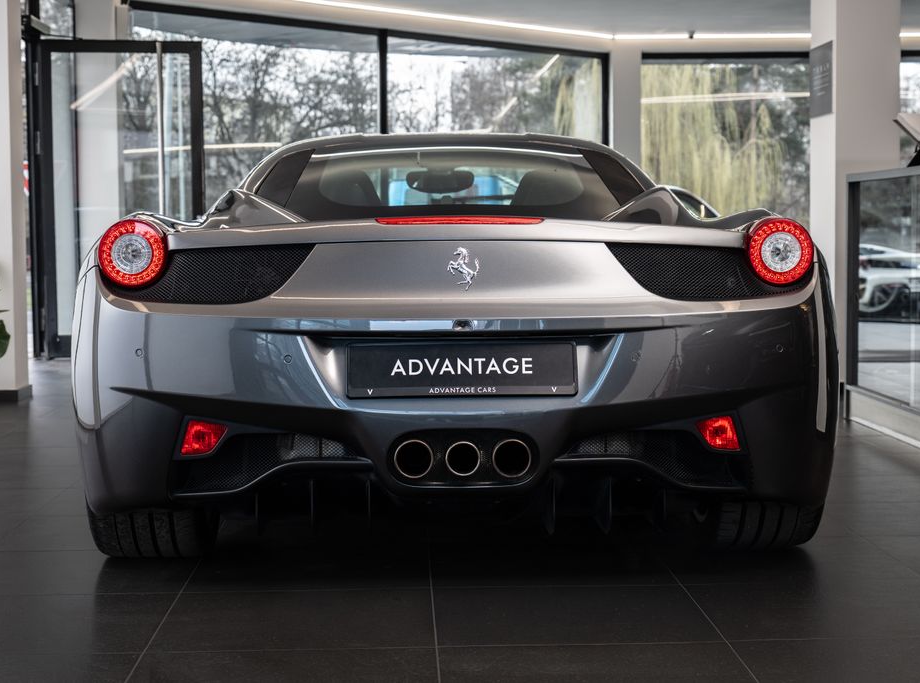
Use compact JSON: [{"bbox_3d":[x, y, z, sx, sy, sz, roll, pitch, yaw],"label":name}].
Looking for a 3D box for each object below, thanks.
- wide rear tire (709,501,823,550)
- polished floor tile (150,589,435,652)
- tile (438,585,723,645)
[{"bbox_3d":[0.789,0.200,4.585,0.297,0.705,0.710,-1,4,-2],"label":"wide rear tire"},{"bbox_3d":[-0.358,0.620,3.798,0.600,0.010,0.595,-1,4,-2],"label":"polished floor tile"},{"bbox_3d":[0.242,0.612,3.818,0.600,0.010,0.595,-1,4,-2],"label":"tile"}]

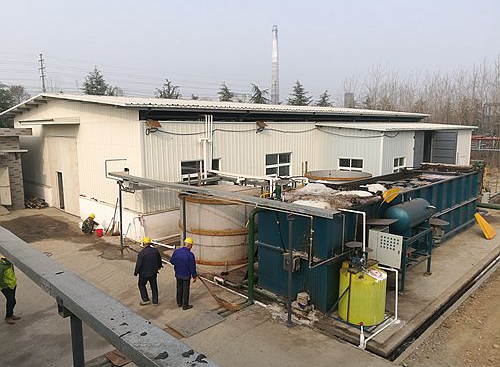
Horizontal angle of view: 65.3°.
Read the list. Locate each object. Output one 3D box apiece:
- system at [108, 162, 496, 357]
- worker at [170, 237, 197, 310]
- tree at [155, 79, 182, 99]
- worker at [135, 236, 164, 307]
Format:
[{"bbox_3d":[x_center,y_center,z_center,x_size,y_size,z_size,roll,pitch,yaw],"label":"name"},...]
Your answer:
[{"bbox_3d":[3.819,0.857,15.119,8.700,2.800,13.600,8,12,44],"label":"system"},{"bbox_3d":[-1.656,2.219,9.665,0.620,1.760,0.480,2,9,17],"label":"worker"},{"bbox_3d":[-9.710,-7.431,46.387,5.500,10.030,5.500,0,9,0],"label":"tree"},{"bbox_3d":[-2.582,2.206,9.879,0.660,1.730,0.480,-2,9,-11],"label":"worker"}]

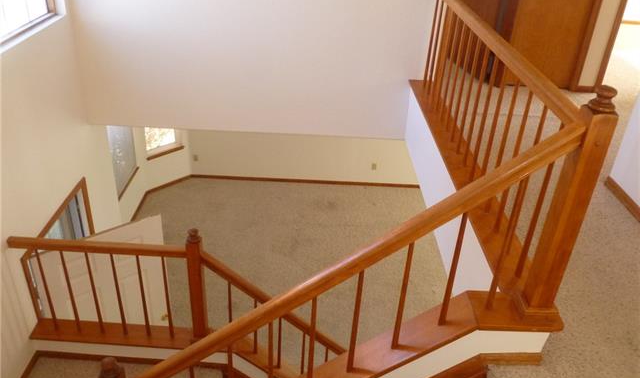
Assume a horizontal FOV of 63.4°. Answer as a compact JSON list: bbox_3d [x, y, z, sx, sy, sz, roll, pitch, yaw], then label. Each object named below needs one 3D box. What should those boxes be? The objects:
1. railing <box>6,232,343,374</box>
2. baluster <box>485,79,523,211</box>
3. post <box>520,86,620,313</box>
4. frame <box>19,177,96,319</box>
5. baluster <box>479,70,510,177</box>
[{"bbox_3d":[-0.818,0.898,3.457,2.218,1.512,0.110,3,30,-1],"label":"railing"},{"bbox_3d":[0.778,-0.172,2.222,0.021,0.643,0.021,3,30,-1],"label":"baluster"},{"bbox_3d":[0.795,0.063,1.661,0.085,0.806,0.085,3,30,-1],"label":"post"},{"bbox_3d":[-1.976,1.063,4.242,0.110,2.060,1.020,3,30,-1],"label":"frame"},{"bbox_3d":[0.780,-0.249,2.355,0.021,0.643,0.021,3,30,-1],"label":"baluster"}]

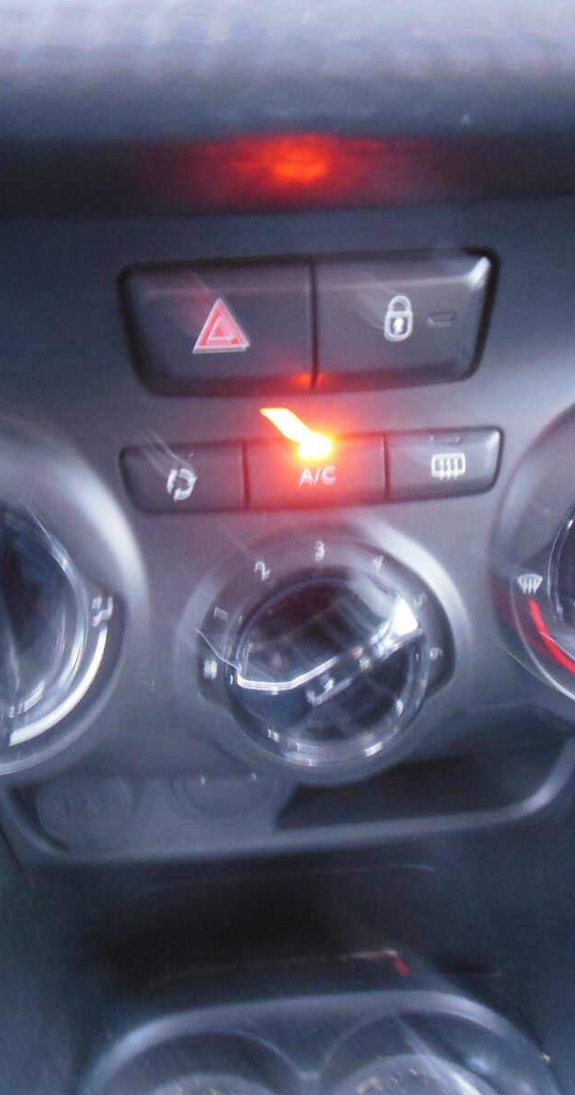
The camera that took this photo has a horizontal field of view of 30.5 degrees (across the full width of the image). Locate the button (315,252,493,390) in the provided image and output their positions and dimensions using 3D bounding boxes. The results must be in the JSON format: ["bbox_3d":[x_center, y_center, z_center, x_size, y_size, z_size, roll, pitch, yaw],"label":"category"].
[{"bbox_3d":[0.024,-0.047,0.216,0.035,0.025,0.012,-3,12,-2],"label":"button"}]

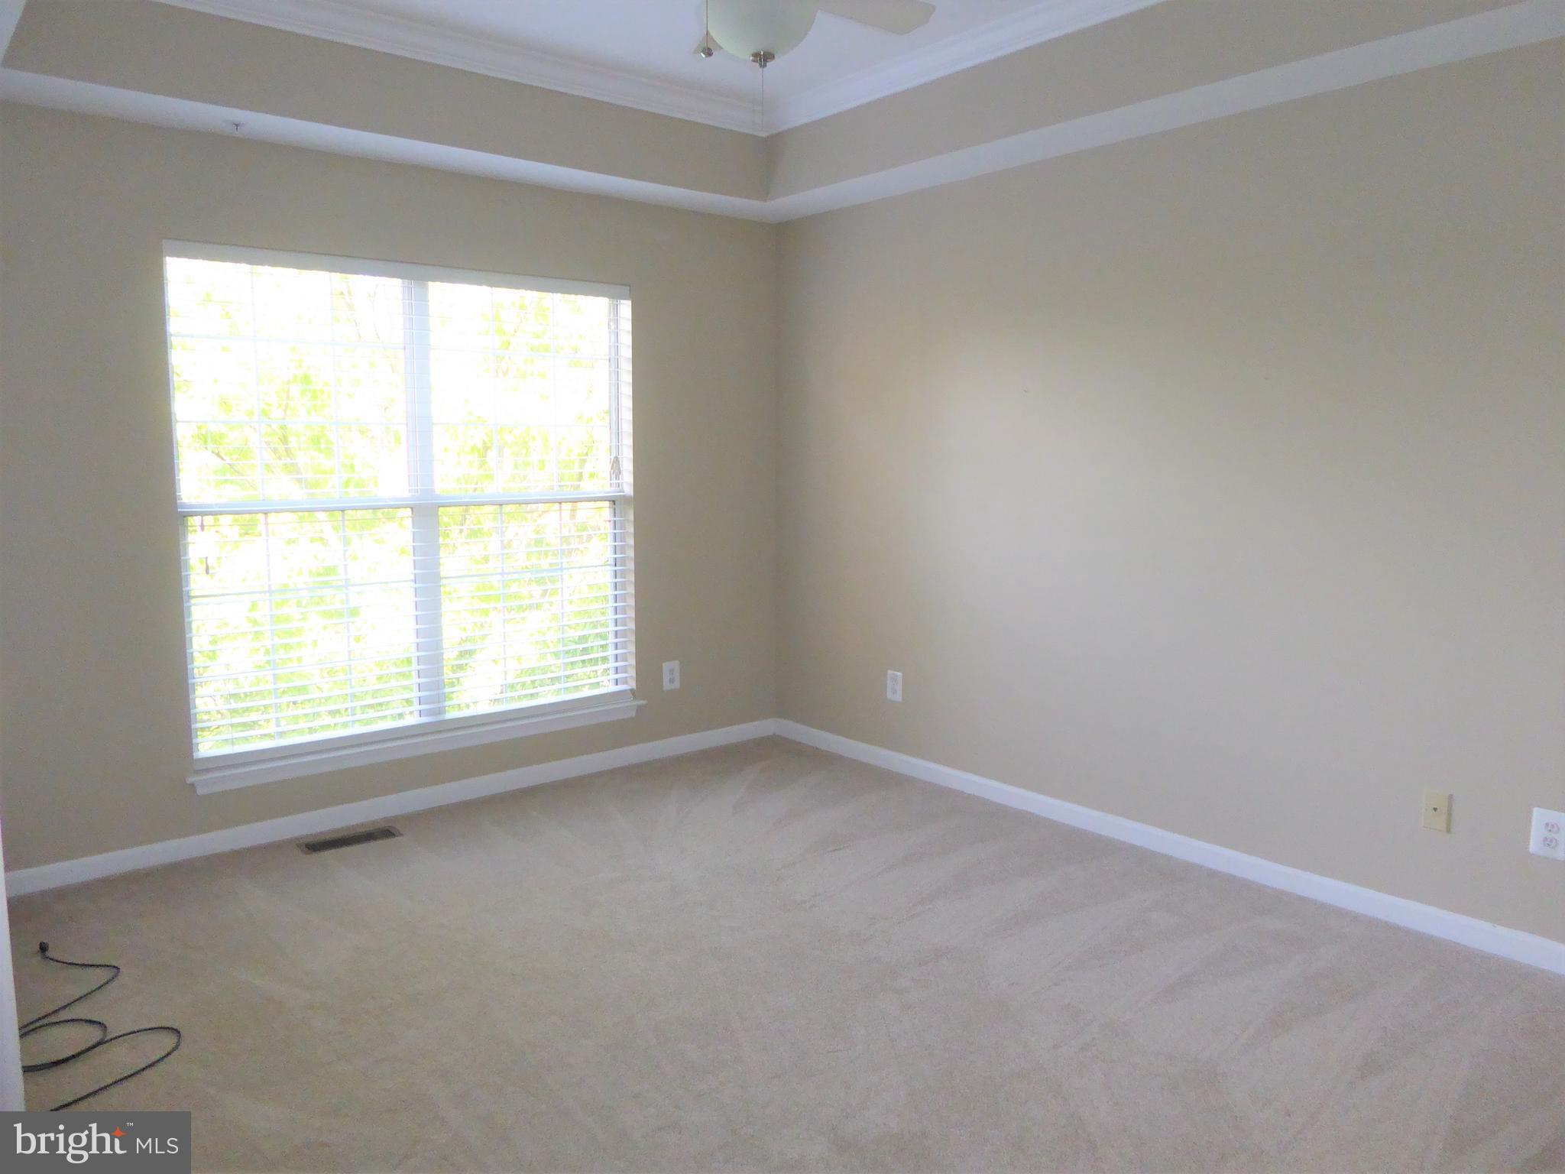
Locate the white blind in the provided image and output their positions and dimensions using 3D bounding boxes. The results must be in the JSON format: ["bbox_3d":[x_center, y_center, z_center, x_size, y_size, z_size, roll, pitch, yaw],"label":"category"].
[{"bbox_3d":[-1.338,-0.310,4.332,1.770,1.780,0.110,-6,9,-39],"label":"white blind"}]

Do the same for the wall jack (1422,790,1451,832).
[{"bbox_3d":[1.857,0.642,3.212,0.012,0.111,0.070,-6,9,-39],"label":"wall jack"}]

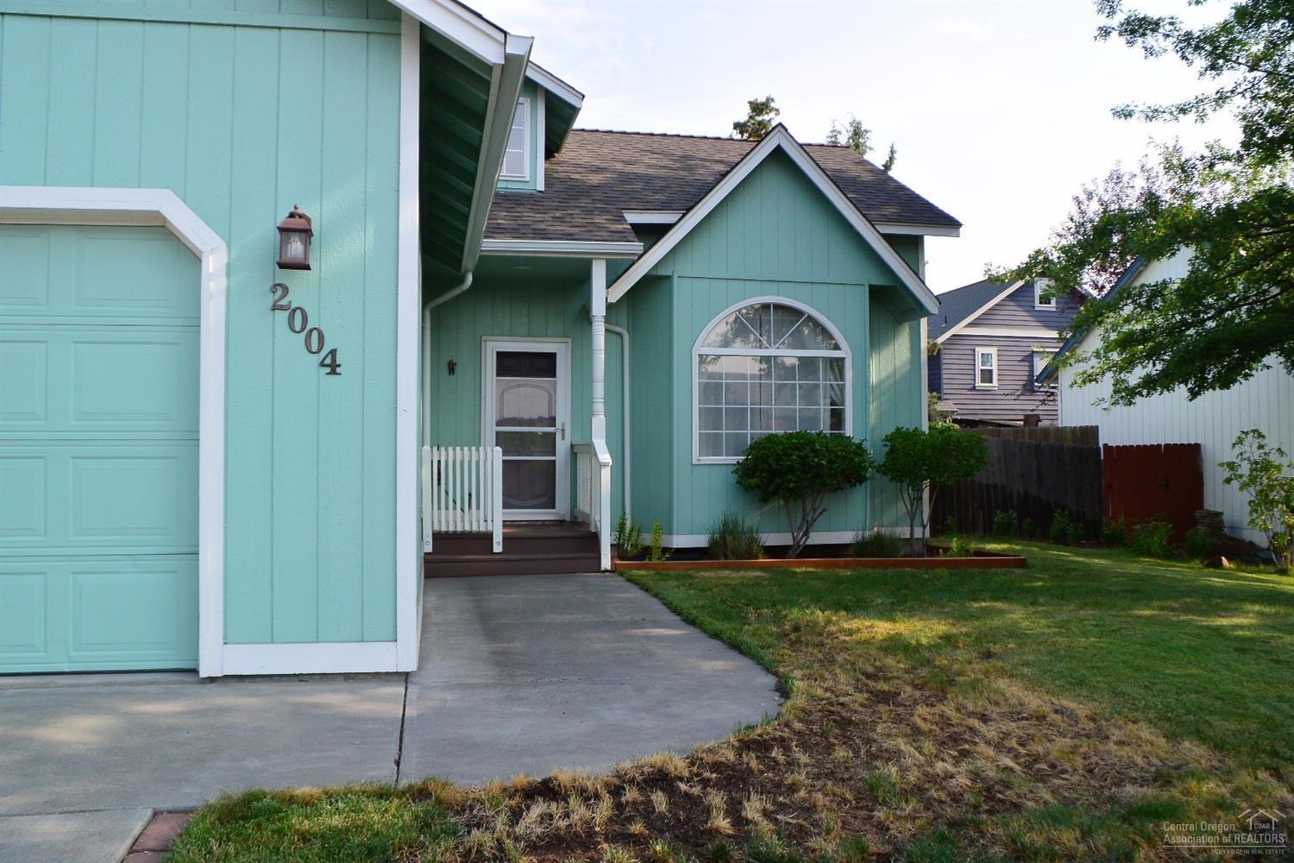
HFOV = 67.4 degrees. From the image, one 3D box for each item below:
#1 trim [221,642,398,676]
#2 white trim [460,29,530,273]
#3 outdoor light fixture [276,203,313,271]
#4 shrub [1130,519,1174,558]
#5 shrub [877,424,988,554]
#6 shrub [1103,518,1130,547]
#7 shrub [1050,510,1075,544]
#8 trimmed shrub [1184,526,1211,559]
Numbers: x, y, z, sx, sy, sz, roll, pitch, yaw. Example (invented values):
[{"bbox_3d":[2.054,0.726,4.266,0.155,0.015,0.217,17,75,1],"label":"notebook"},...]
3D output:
[{"bbox_3d":[-1.528,1.028,4.393,0.760,0.142,0.025,0,-1,-13],"label":"trim"},{"bbox_3d":[-1.144,-1.693,6.873,0.160,0.140,5.100,0,-1,-13],"label":"white trim"},{"bbox_3d":[-1.567,-0.865,4.322,0.150,0.287,0.190,0,-1,-13],"label":"outdoor light fixture"},{"bbox_3d":[7.917,1.663,15.200,0.660,0.580,0.620,0,-1,-13],"label":"shrub"},{"bbox_3d":[3.090,0.624,10.500,1.120,1.440,1.080,0,-1,-13],"label":"shrub"},{"bbox_3d":[7.637,1.630,15.800,0.430,0.480,0.420,0,-1,-13],"label":"shrub"},{"bbox_3d":[6.722,1.546,15.700,0.400,0.530,0.400,0,-1,-13],"label":"shrub"},{"bbox_3d":[8.452,1.708,14.900,0.440,0.490,0.430,0,-1,-13],"label":"trimmed shrub"}]

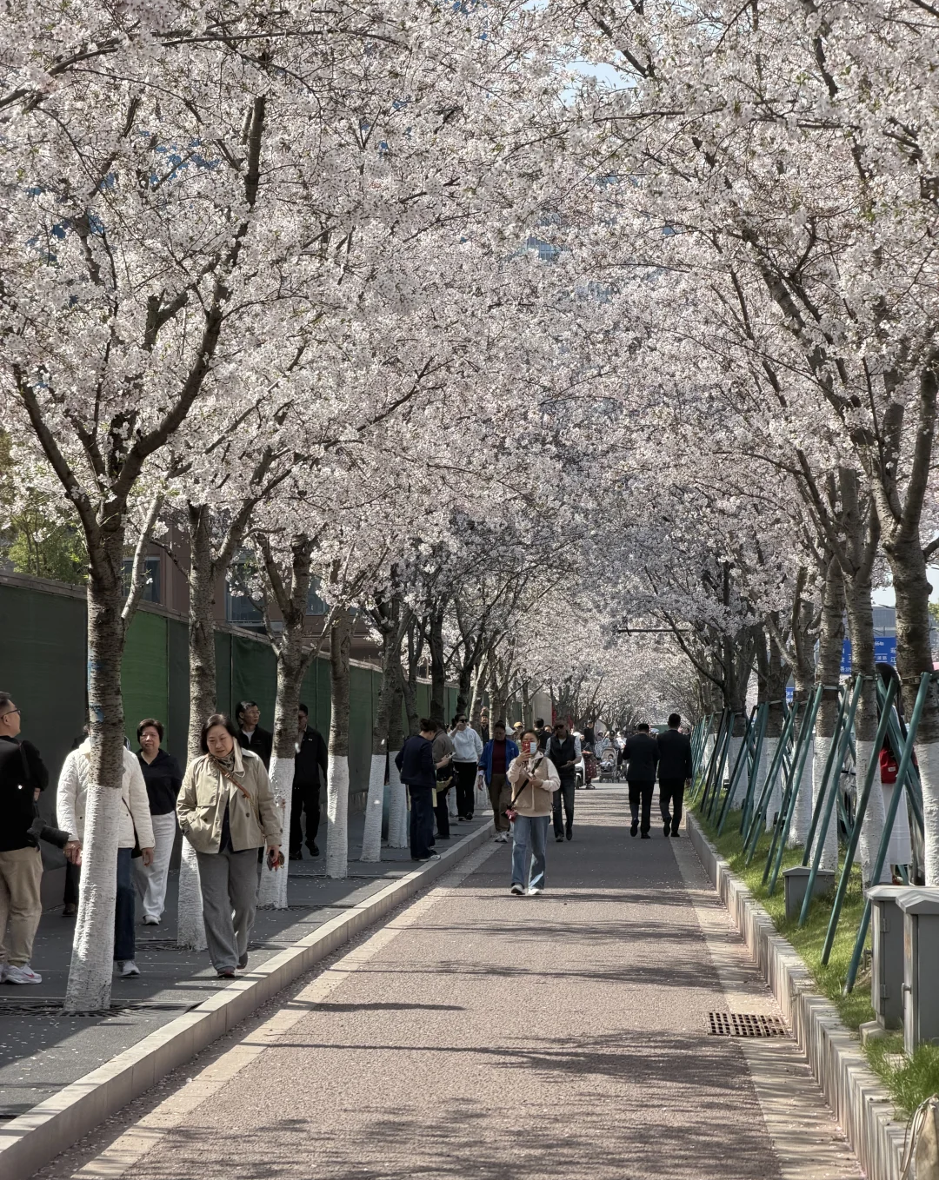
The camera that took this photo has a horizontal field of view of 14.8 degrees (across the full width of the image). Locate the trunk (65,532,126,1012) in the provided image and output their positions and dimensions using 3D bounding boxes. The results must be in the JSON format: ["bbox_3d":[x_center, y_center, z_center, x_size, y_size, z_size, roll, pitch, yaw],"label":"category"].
[{"bbox_3d":[-1.934,0.943,18.700,0.300,2.488,0.270,0,-2,3],"label":"trunk"}]

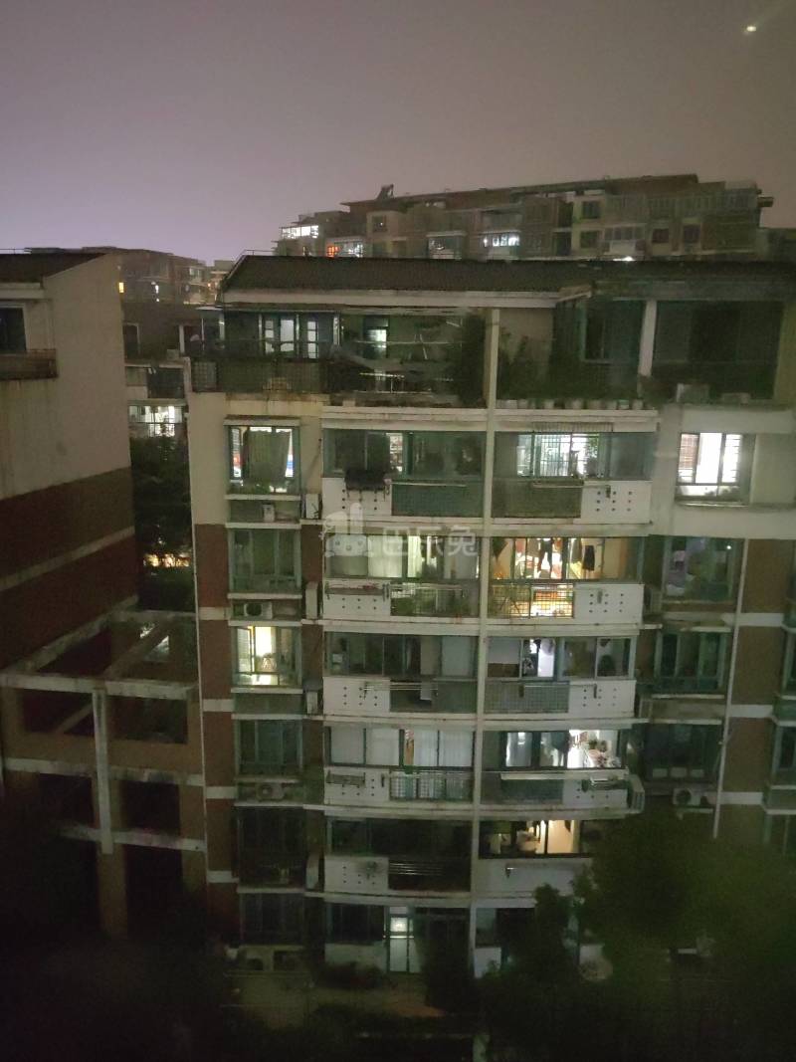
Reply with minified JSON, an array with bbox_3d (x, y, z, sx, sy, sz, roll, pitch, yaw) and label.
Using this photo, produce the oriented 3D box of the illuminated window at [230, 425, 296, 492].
[{"bbox_3d":[-3.681,-2.040,22.706,1.850,1.762,0.450,1,12,-1],"label":"illuminated window"}]

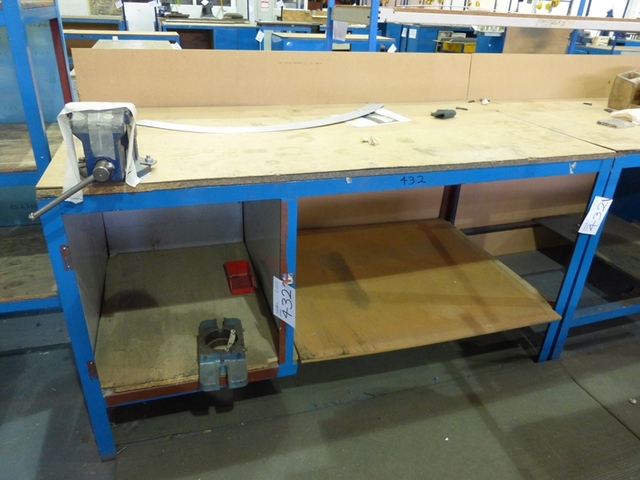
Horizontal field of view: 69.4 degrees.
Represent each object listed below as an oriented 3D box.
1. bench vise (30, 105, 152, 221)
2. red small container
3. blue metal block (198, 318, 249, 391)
[{"bbox_3d":[-0.567,-0.242,1.180,0.277,0.225,0.380,-6,28,-15],"label":"bench vise"},{"bbox_3d":[-0.343,0.158,1.975,0.096,0.069,0.169,-5,28,-14],"label":"red small container"},{"bbox_3d":[-0.313,0.360,1.484,0.140,0.103,0.204,-3,28,-11],"label":"blue metal block"}]

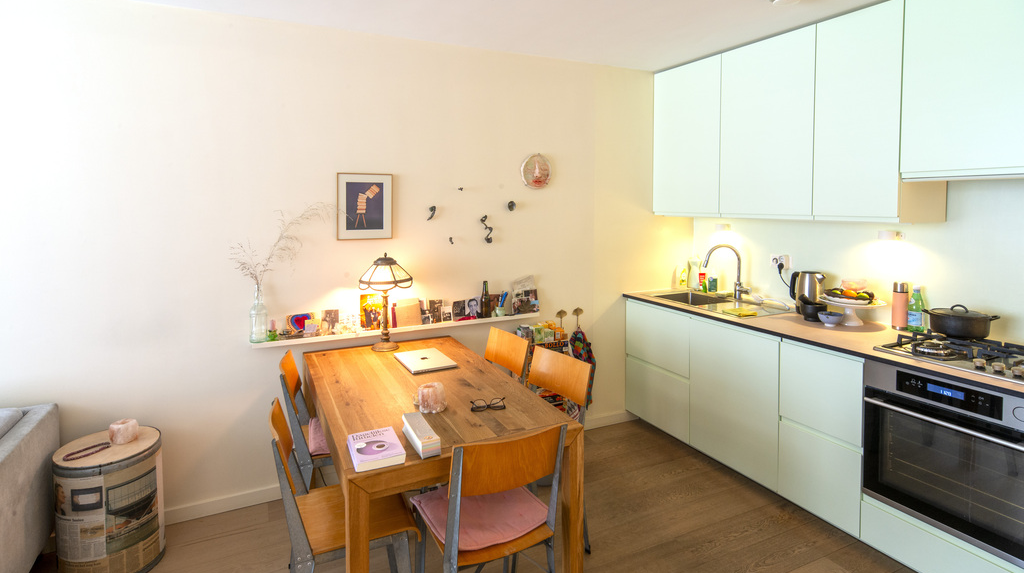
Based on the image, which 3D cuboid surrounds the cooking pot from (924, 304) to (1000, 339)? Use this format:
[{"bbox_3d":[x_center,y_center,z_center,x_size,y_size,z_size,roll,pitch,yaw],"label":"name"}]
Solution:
[{"bbox_3d":[2.118,0.155,2.425,0.280,0.138,0.215,6,10,39],"label":"cooking pot"}]

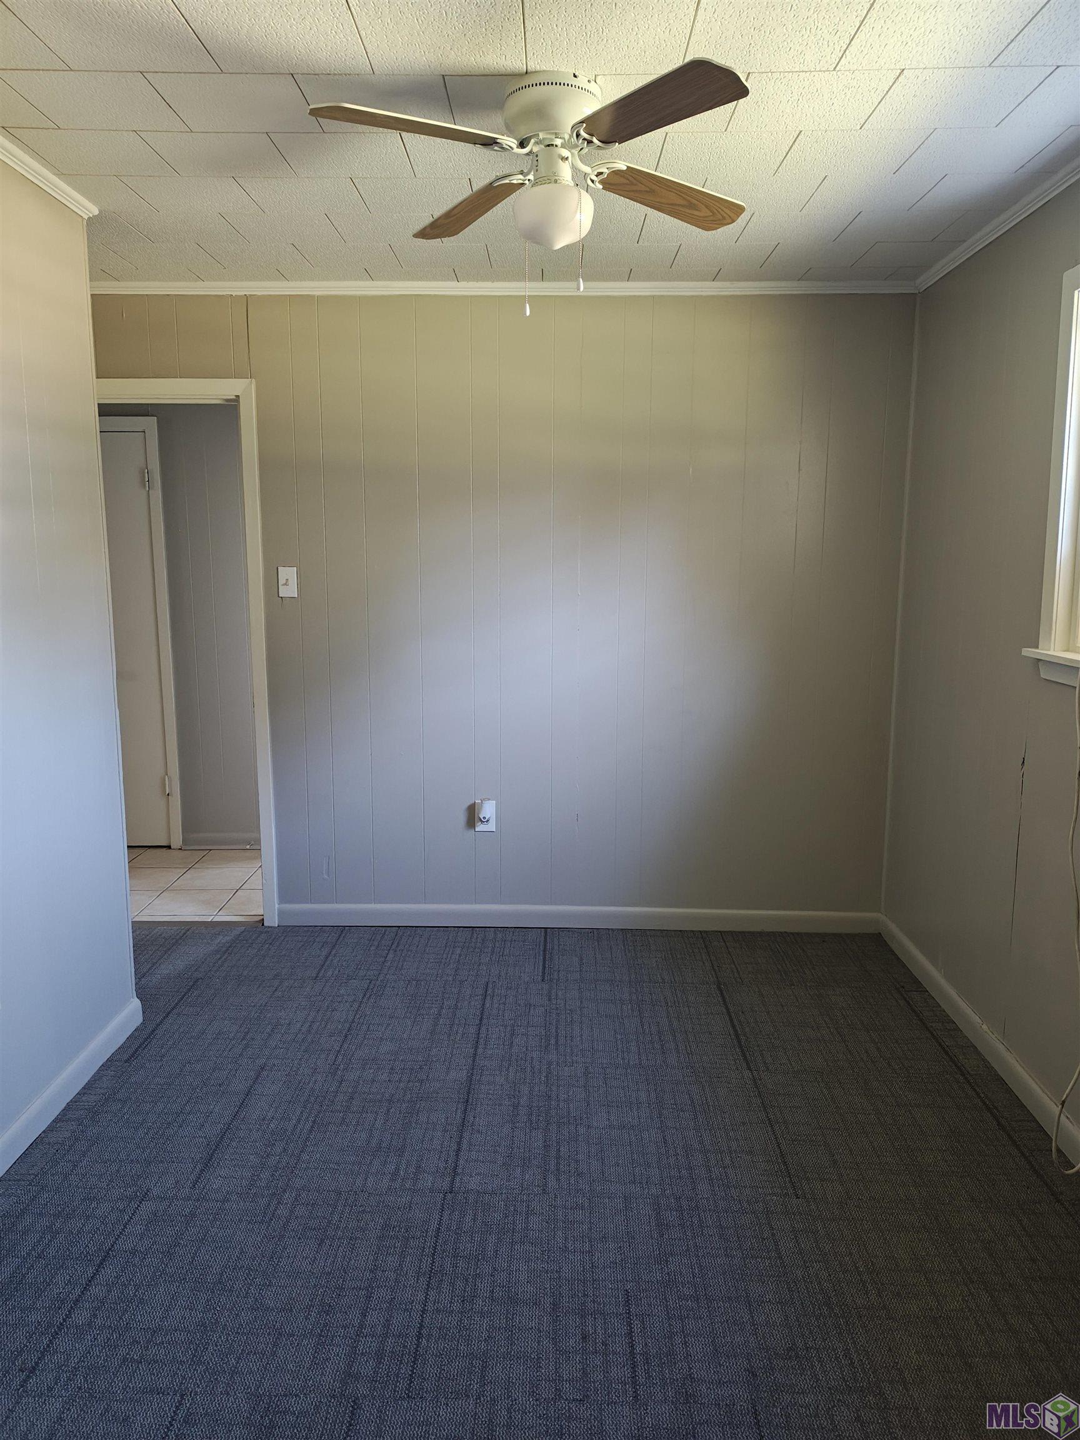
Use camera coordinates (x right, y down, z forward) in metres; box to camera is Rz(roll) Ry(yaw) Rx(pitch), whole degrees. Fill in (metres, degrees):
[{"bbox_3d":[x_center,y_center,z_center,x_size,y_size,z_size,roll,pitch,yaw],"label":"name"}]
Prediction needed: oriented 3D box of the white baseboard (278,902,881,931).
[{"bbox_3d":[0.158,0.798,4.180,2.440,0.092,0.018,0,10,1],"label":"white baseboard"}]

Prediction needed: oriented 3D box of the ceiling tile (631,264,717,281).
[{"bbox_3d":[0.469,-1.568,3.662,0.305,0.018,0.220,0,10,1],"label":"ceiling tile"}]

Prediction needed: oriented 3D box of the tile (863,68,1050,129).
[{"bbox_3d":[0.878,-1.321,2.203,0.305,0.015,0.305,0,10,1],"label":"tile"}]

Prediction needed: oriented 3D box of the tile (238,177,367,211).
[{"bbox_3d":[-0.635,-1.425,2.823,0.305,0.018,0.305,0,10,1],"label":"tile"}]

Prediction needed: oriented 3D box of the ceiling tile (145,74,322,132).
[{"bbox_3d":[-0.646,-1.322,2.226,0.305,0.018,0.305,0,10,1],"label":"ceiling tile"}]

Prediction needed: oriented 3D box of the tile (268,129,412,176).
[{"bbox_3d":[-0.470,-1.373,2.522,0.305,0.018,0.305,0,10,1],"label":"tile"}]

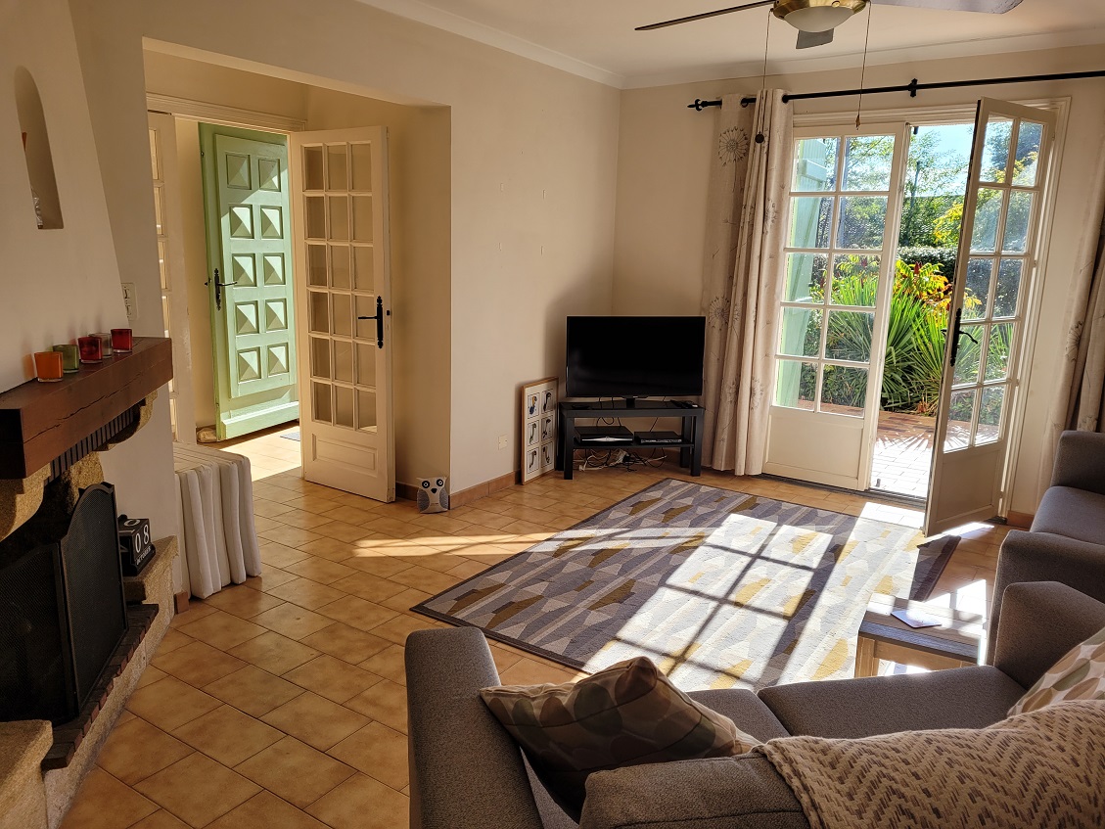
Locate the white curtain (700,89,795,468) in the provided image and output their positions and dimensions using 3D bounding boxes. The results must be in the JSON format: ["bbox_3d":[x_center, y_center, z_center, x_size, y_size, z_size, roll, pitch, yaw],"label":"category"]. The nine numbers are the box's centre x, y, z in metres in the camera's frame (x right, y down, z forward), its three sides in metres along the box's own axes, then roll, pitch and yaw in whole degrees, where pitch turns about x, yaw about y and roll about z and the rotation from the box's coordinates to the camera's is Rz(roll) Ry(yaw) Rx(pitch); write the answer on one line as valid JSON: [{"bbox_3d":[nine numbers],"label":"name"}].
[{"bbox_3d":[1.189,-0.782,5.226,0.470,2.370,0.140,9,14,32],"label":"white curtain"}]

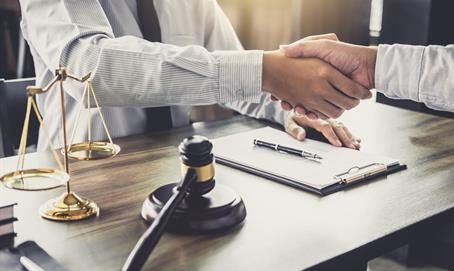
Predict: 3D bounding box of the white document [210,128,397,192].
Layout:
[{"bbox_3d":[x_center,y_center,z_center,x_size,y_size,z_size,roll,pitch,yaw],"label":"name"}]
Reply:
[{"bbox_3d":[0.110,0.032,1.125,0.222,0.021,0.315,-13,20,-42],"label":"white document"}]

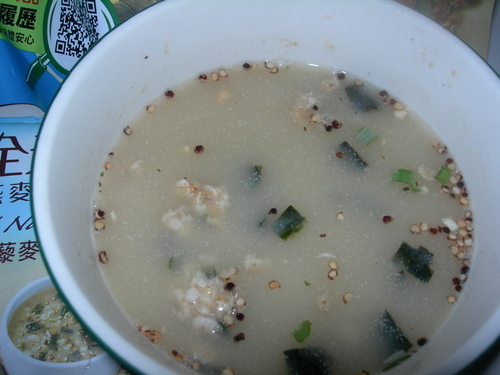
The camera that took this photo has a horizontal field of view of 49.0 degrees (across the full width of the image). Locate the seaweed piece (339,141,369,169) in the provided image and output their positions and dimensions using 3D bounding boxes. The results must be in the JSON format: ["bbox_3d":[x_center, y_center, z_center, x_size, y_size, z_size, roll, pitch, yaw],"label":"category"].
[{"bbox_3d":[0.032,-0.008,0.172,0.005,0.003,0.012,-31,65,-18],"label":"seaweed piece"}]

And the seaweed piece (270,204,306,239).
[{"bbox_3d":[0.011,0.011,0.160,0.006,0.003,0.010,38,65,19],"label":"seaweed piece"}]

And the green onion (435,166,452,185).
[{"bbox_3d":[0.060,-0.003,0.169,0.003,0.002,0.006,34,64,17],"label":"green onion"}]

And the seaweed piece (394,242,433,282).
[{"bbox_3d":[0.047,0.021,0.155,0.011,0.003,0.009,33,64,17],"label":"seaweed piece"}]

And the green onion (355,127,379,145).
[{"bbox_3d":[0.038,-0.016,0.176,0.006,0.002,0.005,-36,67,-20],"label":"green onion"}]

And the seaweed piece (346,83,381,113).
[{"bbox_3d":[0.036,-0.029,0.184,0.007,0.003,0.013,-25,63,-15],"label":"seaweed piece"}]

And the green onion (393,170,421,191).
[{"bbox_3d":[0.047,-0.001,0.168,0.008,0.003,0.007,2,59,0],"label":"green onion"}]

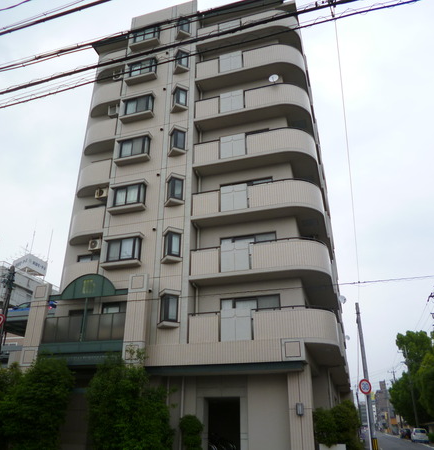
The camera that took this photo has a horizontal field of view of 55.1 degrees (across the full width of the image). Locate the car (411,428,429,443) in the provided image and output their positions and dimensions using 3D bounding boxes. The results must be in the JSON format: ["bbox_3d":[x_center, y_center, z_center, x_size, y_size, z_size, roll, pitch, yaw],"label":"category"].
[{"bbox_3d":[24.340,25.238,50.065,1.680,1.530,3.900,-8,-27,15],"label":"car"}]

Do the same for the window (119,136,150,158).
[{"bbox_3d":[-4.123,-3.776,20.886,1.485,1.059,0.330,-8,-28,16],"label":"window"}]

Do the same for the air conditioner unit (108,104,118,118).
[{"bbox_3d":[-6.066,-6.599,24.242,0.580,0.750,0.300,-8,-27,15],"label":"air conditioner unit"}]

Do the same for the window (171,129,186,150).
[{"bbox_3d":[-2.043,-4.246,20.948,0.850,1.100,0.420,-8,-27,15],"label":"window"}]

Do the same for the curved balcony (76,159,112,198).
[{"bbox_3d":[-6.327,-2.378,21.616,2.283,1.471,0.880,-8,-28,16],"label":"curved balcony"}]

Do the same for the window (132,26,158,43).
[{"bbox_3d":[-4.236,-11.481,25.233,1.550,1.140,0.350,-8,-27,15],"label":"window"}]

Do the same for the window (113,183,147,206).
[{"bbox_3d":[-4.298,-1.389,20.593,1.496,1.092,0.364,-8,-27,15],"label":"window"}]

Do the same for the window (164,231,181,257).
[{"bbox_3d":[-1.941,0.814,17.767,0.784,1.059,0.344,-8,-28,16],"label":"window"}]

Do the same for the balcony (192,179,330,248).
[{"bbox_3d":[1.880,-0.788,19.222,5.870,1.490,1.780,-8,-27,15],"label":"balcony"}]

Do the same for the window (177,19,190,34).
[{"bbox_3d":[-2.042,-11.918,24.939,0.788,1.183,0.374,-8,-27,15],"label":"window"}]

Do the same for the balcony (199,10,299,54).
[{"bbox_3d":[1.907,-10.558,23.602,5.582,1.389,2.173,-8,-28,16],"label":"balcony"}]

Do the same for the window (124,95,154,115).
[{"bbox_3d":[-4.295,-6.552,23.102,1.496,1.092,0.364,-8,-27,15],"label":"window"}]

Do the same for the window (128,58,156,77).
[{"bbox_3d":[-4.293,-9.061,24.322,1.496,1.092,0.364,-8,-27,15],"label":"window"}]

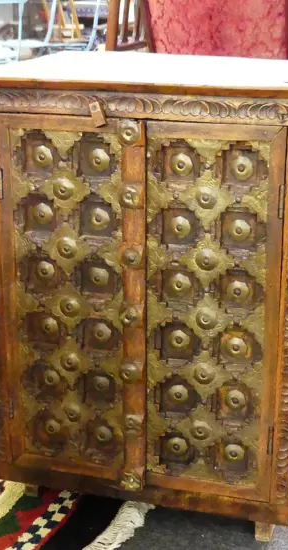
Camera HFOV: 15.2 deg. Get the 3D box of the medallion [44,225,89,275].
[{"bbox_3d":[-0.115,-0.038,1.607,0.068,0.073,0.015,6,18,15],"label":"medallion"}]

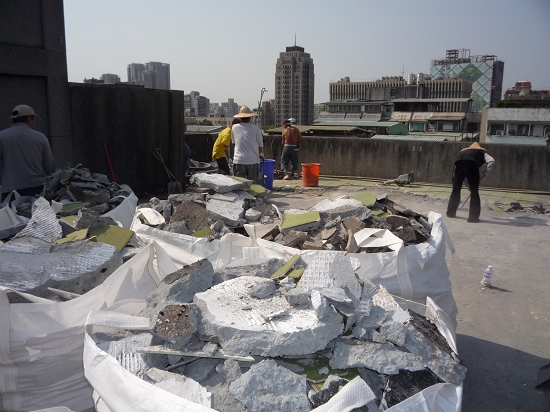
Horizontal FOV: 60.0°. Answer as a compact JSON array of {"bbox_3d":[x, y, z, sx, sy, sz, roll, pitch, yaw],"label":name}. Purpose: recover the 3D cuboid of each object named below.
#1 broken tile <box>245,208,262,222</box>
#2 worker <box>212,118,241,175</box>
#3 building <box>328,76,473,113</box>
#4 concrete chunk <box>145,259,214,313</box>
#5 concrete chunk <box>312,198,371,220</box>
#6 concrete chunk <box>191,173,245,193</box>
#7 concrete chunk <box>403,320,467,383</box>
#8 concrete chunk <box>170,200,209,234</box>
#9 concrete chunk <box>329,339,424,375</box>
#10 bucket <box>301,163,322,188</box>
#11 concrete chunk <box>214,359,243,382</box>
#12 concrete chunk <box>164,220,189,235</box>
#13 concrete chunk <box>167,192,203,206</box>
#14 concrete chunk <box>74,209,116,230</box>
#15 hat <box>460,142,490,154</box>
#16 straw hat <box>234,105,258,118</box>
[{"bbox_3d":[-0.148,0.065,3.280,0.120,0.090,0.120,0,10,0],"label":"broken tile"},{"bbox_3d":[-0.897,-0.806,8.994,0.520,1.600,0.500,-3,10,-15],"label":"worker"},{"bbox_3d":[47.506,-28.965,178.597,48.000,34.000,22.000,6,12,29],"label":"building"},{"bbox_3d":[-0.408,0.344,2.059,0.280,0.170,0.170,-2,10,-15],"label":"concrete chunk"},{"bbox_3d":[0.440,0.020,3.150,0.390,0.130,0.270,0,10,0],"label":"concrete chunk"},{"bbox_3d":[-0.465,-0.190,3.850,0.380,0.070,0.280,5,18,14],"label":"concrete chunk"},{"bbox_3d":[0.439,0.403,1.310,0.100,0.080,0.190,-14,28,-27],"label":"concrete chunk"},{"bbox_3d":[-0.562,0.079,3.150,0.240,0.110,0.210,0,41,0],"label":"concrete chunk"},{"bbox_3d":[0.313,0.464,1.470,0.275,0.080,0.115,4,26,8],"label":"concrete chunk"},{"bbox_3d":[0.878,-0.779,11.944,0.475,0.545,0.475,1,10,0],"label":"bucket"},{"bbox_3d":[-0.143,0.507,1.470,0.080,0.065,0.070,1,11,0],"label":"concrete chunk"},{"bbox_3d":[-0.624,0.139,3.020,0.140,0.085,0.100,1,11,0],"label":"concrete chunk"},{"bbox_3d":[-0.665,-0.049,3.600,0.280,0.105,0.200,0,10,0],"label":"concrete chunk"},{"bbox_3d":[-1.187,0.099,3.150,0.280,0.160,0.200,-3,10,-21],"label":"concrete chunk"},{"bbox_3d":[3.148,-0.897,7.500,0.430,0.160,0.430,0,-2,0],"label":"hat"},{"bbox_3d":[-0.484,-1.558,7.900,0.410,0.180,0.410,0,10,0],"label":"straw hat"}]

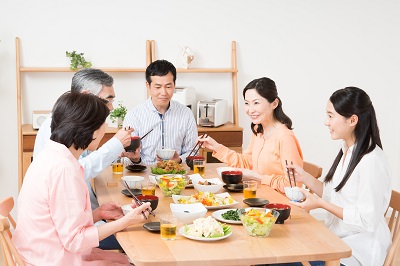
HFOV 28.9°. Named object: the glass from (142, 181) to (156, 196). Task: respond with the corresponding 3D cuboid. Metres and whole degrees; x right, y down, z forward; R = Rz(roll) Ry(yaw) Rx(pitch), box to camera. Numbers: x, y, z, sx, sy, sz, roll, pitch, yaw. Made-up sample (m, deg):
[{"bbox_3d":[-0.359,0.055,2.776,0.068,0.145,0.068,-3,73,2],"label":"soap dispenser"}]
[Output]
[{"bbox_3d":[-0.244,0.280,3.761,0.069,0.083,0.069,0,10,0],"label":"glass"}]

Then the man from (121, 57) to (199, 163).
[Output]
[{"bbox_3d":[-0.225,0.245,4.511,0.490,1.290,0.700,-1,10,-7],"label":"man"}]

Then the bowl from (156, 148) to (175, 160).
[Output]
[{"bbox_3d":[-0.210,0.136,4.790,0.117,0.057,0.117,2,9,0],"label":"bowl"}]

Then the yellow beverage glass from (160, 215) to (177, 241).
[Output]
[{"bbox_3d":[-0.129,0.391,3.185,0.069,0.087,0.069,2,9,0],"label":"yellow beverage glass"}]

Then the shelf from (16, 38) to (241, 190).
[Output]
[{"bbox_3d":[-0.517,0.005,5.814,1.671,1.385,0.370,-1,10,-16],"label":"shelf"}]

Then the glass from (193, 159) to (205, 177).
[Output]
[{"bbox_3d":[-0.003,0.199,4.397,0.069,0.087,0.069,2,9,0],"label":"glass"}]

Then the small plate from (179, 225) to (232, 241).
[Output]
[{"bbox_3d":[0.024,0.415,3.169,0.217,0.024,0.217,0,10,0],"label":"small plate"}]

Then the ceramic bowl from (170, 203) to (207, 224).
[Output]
[{"bbox_3d":[-0.052,0.361,3.434,0.150,0.070,0.145,0,9,-14],"label":"ceramic bowl"}]

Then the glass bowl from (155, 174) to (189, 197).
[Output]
[{"bbox_3d":[-0.140,0.270,3.925,0.170,0.088,0.170,2,9,0],"label":"glass bowl"}]

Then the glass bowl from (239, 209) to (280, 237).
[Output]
[{"bbox_3d":[0.245,0.376,3.204,0.167,0.086,0.167,0,10,0],"label":"glass bowl"}]

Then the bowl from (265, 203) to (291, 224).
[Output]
[{"bbox_3d":[0.338,0.356,3.370,0.112,0.068,0.112,0,10,0],"label":"bowl"}]

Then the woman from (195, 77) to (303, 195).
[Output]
[{"bbox_3d":[0.325,0.337,4.152,0.700,1.235,0.540,-6,11,-29],"label":"woman"}]

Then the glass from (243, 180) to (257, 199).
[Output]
[{"bbox_3d":[0.255,0.285,3.913,0.069,0.087,0.069,2,9,0],"label":"glass"}]

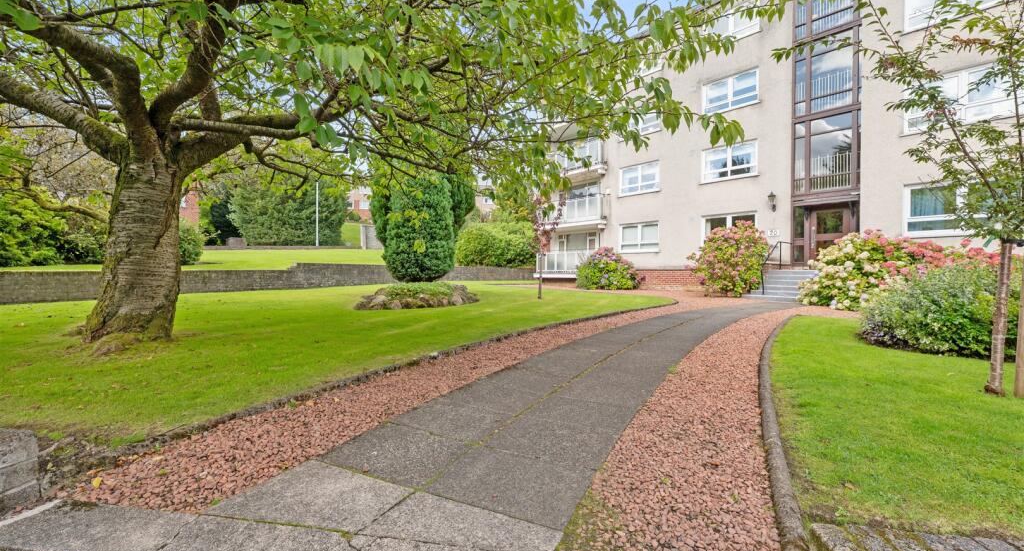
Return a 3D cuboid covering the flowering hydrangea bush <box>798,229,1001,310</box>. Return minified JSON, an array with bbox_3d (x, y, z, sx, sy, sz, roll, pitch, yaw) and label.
[{"bbox_3d":[9.116,-0.125,9.559,2.250,1.890,3.500,1,0,-44],"label":"flowering hydrangea bush"}]

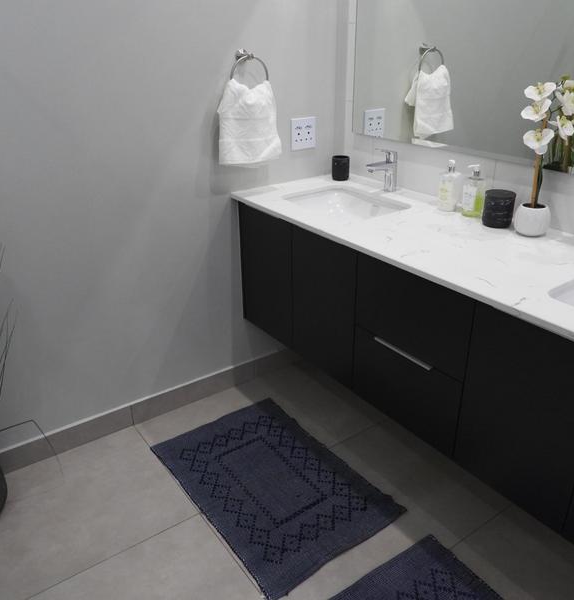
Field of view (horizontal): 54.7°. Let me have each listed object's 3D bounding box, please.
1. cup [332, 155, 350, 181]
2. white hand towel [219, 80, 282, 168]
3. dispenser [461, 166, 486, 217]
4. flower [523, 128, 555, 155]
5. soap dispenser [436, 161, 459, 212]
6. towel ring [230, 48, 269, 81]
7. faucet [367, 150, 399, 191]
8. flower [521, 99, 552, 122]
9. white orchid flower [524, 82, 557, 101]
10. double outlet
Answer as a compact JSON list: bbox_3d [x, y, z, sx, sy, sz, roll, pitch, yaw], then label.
[{"bbox_3d":[0.238,-0.575,2.435,0.077,0.098,0.077,0,25,0],"label":"cup"},{"bbox_3d":[-0.138,-0.676,2.120,0.272,0.315,0.085,-17,30,-32],"label":"white hand towel"},{"bbox_3d":[0.648,-0.377,1.927,0.049,0.166,0.063,-13,28,-25],"label":"dispenser"},{"bbox_3d":[0.727,-0.456,1.596,0.036,0.072,0.083,-20,32,-36],"label":"flower"},{"bbox_3d":[0.596,-0.410,1.993,0.049,0.170,0.066,-17,30,-32],"label":"soap dispenser"},{"bbox_3d":[-0.145,-0.835,2.069,0.168,0.185,0.066,-17,30,-32],"label":"towel ring"},{"bbox_3d":[0.378,-0.515,2.210,0.170,0.178,0.050,-17,30,-32],"label":"faucet"},{"bbox_3d":[0.716,-0.543,1.591,0.038,0.067,0.080,-20,32,-36],"label":"flower"},{"bbox_3d":[0.719,-0.591,1.573,0.040,0.055,0.085,-20,32,-36],"label":"white orchid flower"},{"bbox_3d":[0.071,-0.701,2.339,0.128,0.126,0.013,-17,30,-32],"label":"double outlet"}]

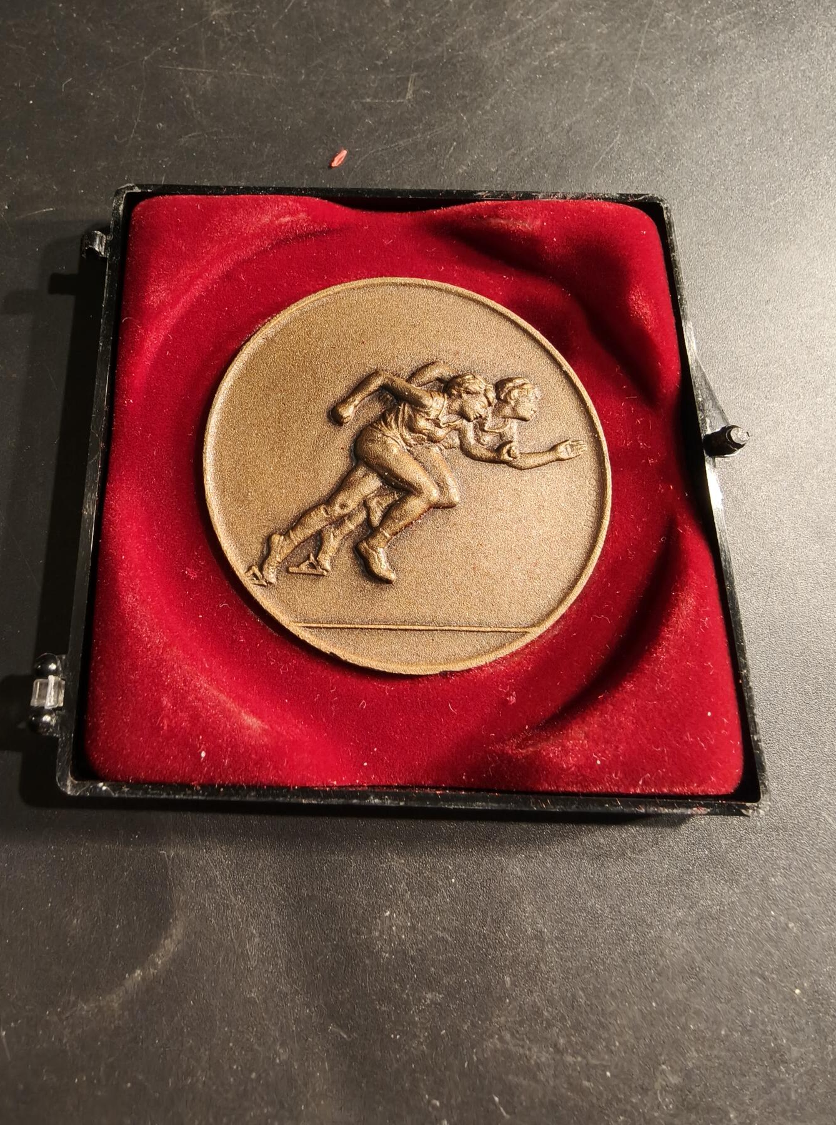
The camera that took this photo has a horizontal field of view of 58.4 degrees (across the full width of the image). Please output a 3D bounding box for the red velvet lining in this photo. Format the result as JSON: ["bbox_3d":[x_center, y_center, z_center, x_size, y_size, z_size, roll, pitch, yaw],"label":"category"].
[{"bbox_3d":[-0.001,-0.013,0.113,0.086,0.010,0.088,1,73,-2],"label":"red velvet lining"}]

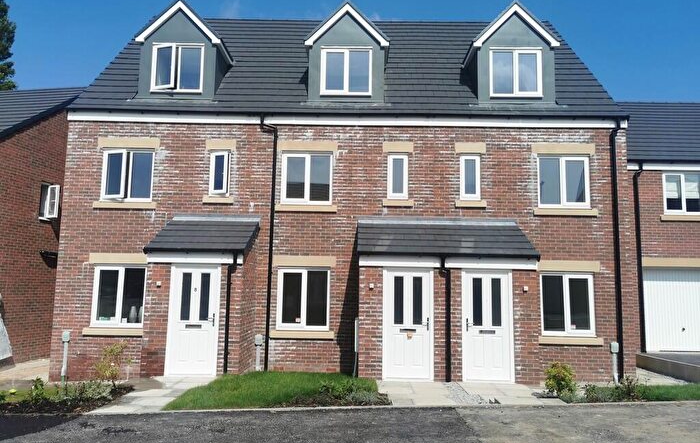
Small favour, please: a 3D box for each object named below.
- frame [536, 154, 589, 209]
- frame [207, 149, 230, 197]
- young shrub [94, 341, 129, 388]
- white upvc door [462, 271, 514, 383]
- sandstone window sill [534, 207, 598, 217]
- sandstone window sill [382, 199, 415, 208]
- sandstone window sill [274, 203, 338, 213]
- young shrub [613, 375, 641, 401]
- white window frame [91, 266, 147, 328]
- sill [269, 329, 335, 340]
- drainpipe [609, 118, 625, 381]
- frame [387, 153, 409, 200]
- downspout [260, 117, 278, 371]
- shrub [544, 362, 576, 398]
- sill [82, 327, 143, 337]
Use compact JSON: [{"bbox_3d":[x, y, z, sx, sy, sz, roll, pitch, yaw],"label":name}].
[{"bbox_3d":[4.666,-0.863,11.939,1.139,1.181,0.075,1,-7,1],"label":"frame"},{"bbox_3d":[-2.864,-1.073,12.043,0.460,1.030,0.130,1,-7,1],"label":"frame"},{"bbox_3d":[-4.074,2.444,9.323,0.560,0.790,0.520,1,-7,1],"label":"young shrub"},{"bbox_3d":[2.551,1.933,10.066,0.950,2.060,0.090,1,-7,1],"label":"white upvc door"},{"bbox_3d":[4.634,-0.192,11.807,1.375,0.145,0.150,1,-7,1],"label":"sandstone window sill"},{"bbox_3d":[1.038,-0.391,11.757,0.656,0.154,0.150,1,-6,1],"label":"sandstone window sill"},{"bbox_3d":[-0.954,-0.279,11.883,1.344,0.144,0.150,1,-7,1],"label":"sandstone window sill"},{"bbox_3d":[4.332,2.607,8.524,0.420,0.390,0.420,1,-6,1],"label":"young shrub"},{"bbox_3d":[-4.925,1.608,11.667,1.146,1.309,0.075,1,-6,1],"label":"white window frame"},{"bbox_3d":[-1.004,2.387,11.578,1.360,0.140,0.140,1,-7,1],"label":"sill"},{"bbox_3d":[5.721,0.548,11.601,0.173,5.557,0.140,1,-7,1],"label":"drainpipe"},{"bbox_3d":[1.048,-0.988,11.996,0.453,1.025,0.075,1,-7,1],"label":"frame"},{"bbox_3d":[-1.780,0.421,11.561,0.388,5.360,0.200,1,-6,1],"label":"downspout"},{"bbox_3d":[3.153,2.366,8.180,0.480,0.540,0.470,1,-7,1],"label":"shrub"},{"bbox_3d":[-4.934,2.326,11.509,1.343,0.158,0.150,1,-6,1],"label":"sill"}]

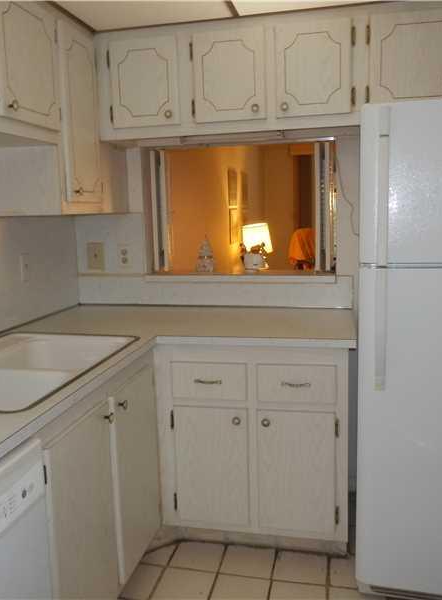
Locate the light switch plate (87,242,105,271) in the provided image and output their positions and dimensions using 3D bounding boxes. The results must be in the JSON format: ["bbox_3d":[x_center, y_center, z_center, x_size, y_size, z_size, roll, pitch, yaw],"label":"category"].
[{"bbox_3d":[-0.616,-0.214,2.732,0.088,0.137,0.015,1,9,13],"label":"light switch plate"}]

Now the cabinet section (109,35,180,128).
[{"bbox_3d":[-0.292,-0.937,2.478,0.299,0.354,0.305,0,9,12],"label":"cabinet section"}]

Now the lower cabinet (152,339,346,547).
[{"bbox_3d":[0.170,0.500,2.376,0.730,0.763,0.576,1,9,13],"label":"lower cabinet"}]

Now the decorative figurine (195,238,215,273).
[{"bbox_3d":[-0.080,-0.221,2.730,0.086,0.177,0.081,1,9,13],"label":"decorative figurine"}]

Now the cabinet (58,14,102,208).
[{"bbox_3d":[-0.688,-0.693,2.163,0.318,0.687,0.343,1,9,13],"label":"cabinet"}]

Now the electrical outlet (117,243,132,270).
[{"bbox_3d":[-0.469,-0.211,2.701,0.069,0.131,0.010,1,9,13],"label":"electrical outlet"}]

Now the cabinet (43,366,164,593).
[{"bbox_3d":[-0.624,0.606,1.863,0.601,0.757,0.818,1,9,13],"label":"cabinet"}]

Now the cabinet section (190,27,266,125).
[{"bbox_3d":[0.064,-0.935,2.400,0.299,0.354,0.305,0,9,12],"label":"cabinet section"}]

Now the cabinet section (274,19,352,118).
[{"bbox_3d":[0.395,-0.933,2.328,0.296,0.354,0.305,0,9,12],"label":"cabinet section"}]

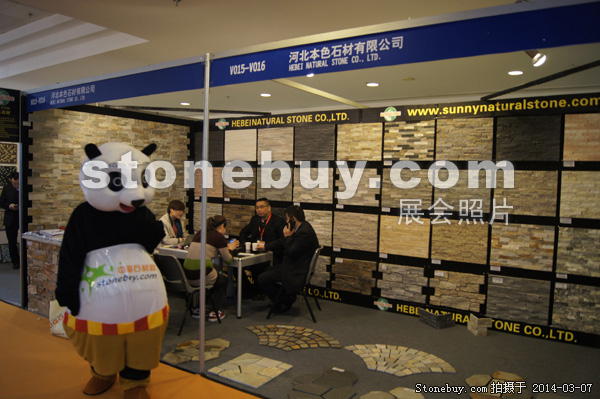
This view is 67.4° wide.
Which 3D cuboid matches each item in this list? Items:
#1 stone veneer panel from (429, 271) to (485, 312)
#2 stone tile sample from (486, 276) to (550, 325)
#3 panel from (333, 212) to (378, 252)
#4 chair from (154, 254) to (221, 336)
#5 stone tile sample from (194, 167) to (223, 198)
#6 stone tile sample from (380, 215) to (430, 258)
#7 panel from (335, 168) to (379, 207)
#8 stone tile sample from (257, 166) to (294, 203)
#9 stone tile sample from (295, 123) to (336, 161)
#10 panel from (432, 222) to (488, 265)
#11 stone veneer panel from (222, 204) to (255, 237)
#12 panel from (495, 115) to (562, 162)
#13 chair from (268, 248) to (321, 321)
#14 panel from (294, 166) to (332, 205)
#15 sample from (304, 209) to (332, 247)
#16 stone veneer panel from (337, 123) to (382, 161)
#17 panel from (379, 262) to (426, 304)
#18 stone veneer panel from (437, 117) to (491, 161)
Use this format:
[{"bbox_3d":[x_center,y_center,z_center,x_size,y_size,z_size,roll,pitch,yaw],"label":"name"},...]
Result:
[{"bbox_3d":[1.749,1.016,5.012,0.600,0.422,0.030,3,3,33],"label":"stone veneer panel"},{"bbox_3d":[2.273,1.037,4.675,0.620,0.458,0.030,3,3,33],"label":"stone tile sample"},{"bbox_3d":[0.704,0.402,5.678,0.615,0.466,0.030,3,3,33],"label":"panel"},{"bbox_3d":[-1.229,0.924,4.714,0.530,0.800,0.600,3,3,36],"label":"chair"},{"bbox_3d":[-1.430,-0.268,7.027,0.612,0.461,0.030,3,3,33],"label":"stone tile sample"},{"bbox_3d":[1.252,0.438,5.397,0.603,0.463,0.030,3,3,31],"label":"stone tile sample"},{"bbox_3d":[0.727,-0.160,5.702,0.603,0.466,0.030,3,3,31],"label":"panel"},{"bbox_3d":[-0.356,-0.219,6.359,0.603,0.466,0.030,3,3,31],"label":"stone tile sample"},{"bbox_3d":[0.198,-0.747,6.048,0.617,0.472,0.030,3,3,33],"label":"stone tile sample"},{"bbox_3d":[1.770,0.466,4.976,0.612,0.461,0.030,3,3,33],"label":"panel"},{"bbox_3d":[-0.920,0.322,6.786,0.613,0.464,0.030,3,3,33],"label":"stone veneer panel"},{"bbox_3d":[2.321,-0.619,4.593,0.612,0.461,0.030,3,3,33],"label":"panel"},{"bbox_3d":[-0.035,0.941,5.196,0.574,0.790,0.488,2,2,9],"label":"chair"},{"bbox_3d":[0.186,-0.189,6.030,0.603,0.466,0.030,3,3,31],"label":"panel"},{"bbox_3d":[0.165,0.372,6.027,0.615,0.466,0.030,3,3,33],"label":"sample"},{"bbox_3d":[0.737,-0.722,5.633,0.615,0.463,0.030,3,3,33],"label":"stone veneer panel"},{"bbox_3d":[1.226,0.988,5.351,0.630,0.427,0.030,3,3,33],"label":"panel"},{"bbox_3d":[1.829,-0.661,5.003,0.601,0.466,0.030,3,3,33],"label":"stone veneer panel"}]

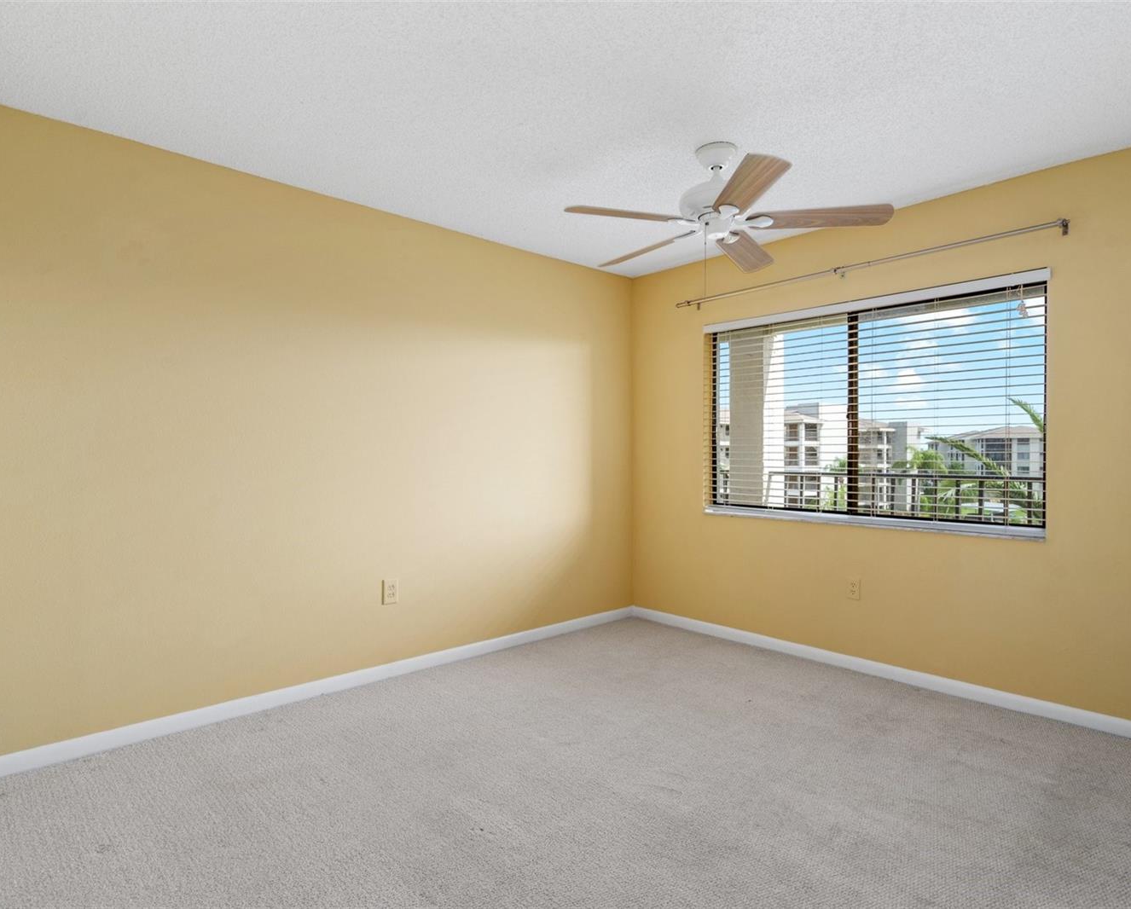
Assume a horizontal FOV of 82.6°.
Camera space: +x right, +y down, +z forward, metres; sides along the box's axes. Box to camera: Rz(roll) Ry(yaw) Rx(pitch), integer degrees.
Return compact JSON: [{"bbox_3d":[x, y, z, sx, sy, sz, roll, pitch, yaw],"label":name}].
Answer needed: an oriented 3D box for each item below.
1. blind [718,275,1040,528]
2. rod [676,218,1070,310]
[{"bbox_3d":[1.543,-0.222,3.566,0.065,1.170,1.822,0,0,-43],"label":"blind"},{"bbox_3d":[1.469,-0.979,3.527,0.115,0.059,2.076,0,0,-43],"label":"rod"}]

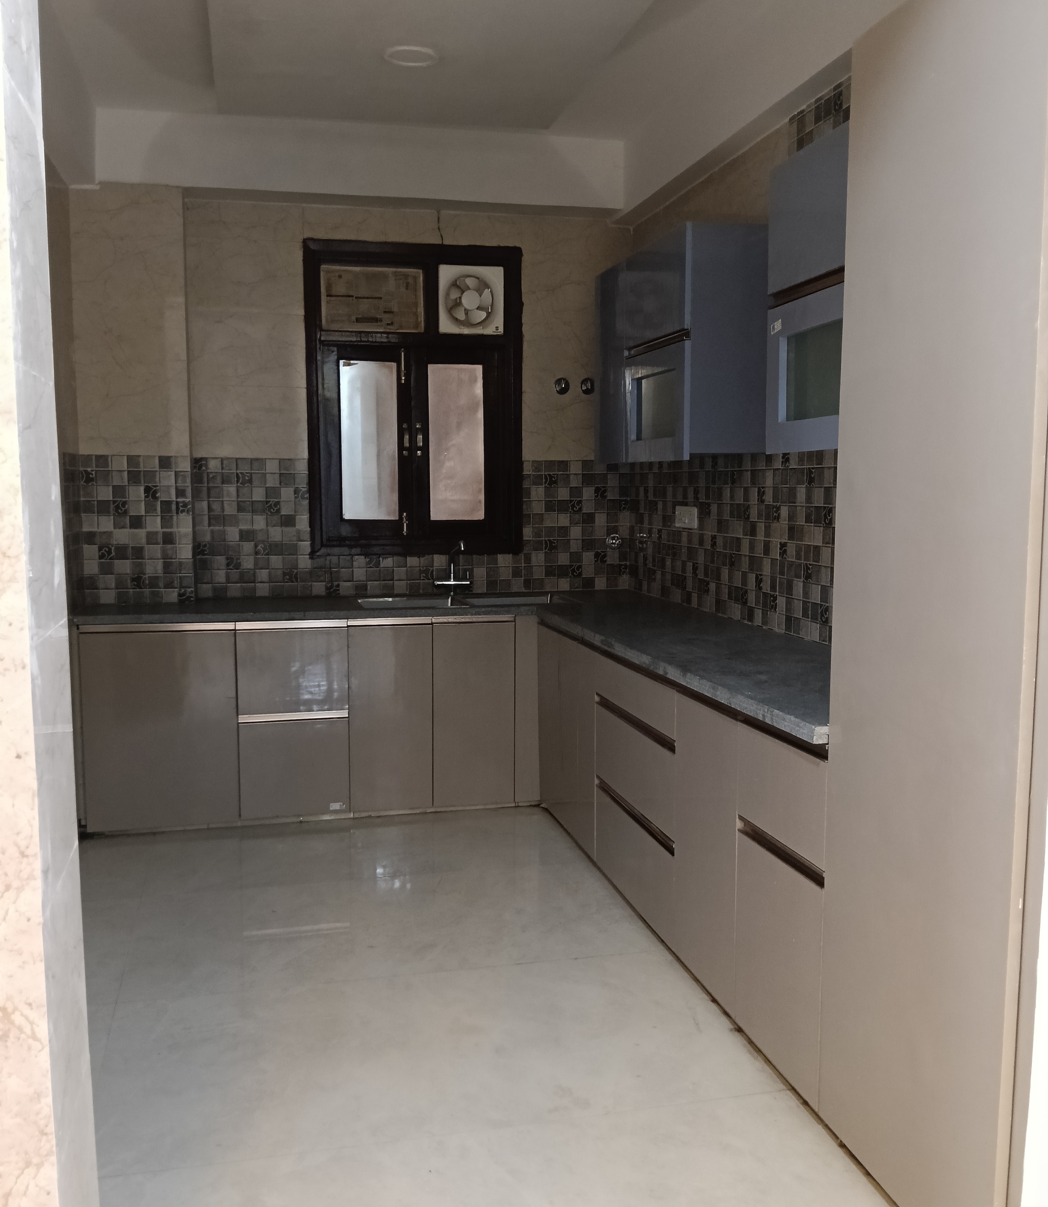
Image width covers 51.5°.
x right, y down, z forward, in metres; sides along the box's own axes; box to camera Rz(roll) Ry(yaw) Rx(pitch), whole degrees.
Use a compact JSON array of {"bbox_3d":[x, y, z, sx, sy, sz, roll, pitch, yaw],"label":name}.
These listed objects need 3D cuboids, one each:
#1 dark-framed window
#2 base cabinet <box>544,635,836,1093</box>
[{"bbox_3d":[-0.483,-0.898,4.867,0.956,1.360,0.100,-1,6,-13],"label":"dark-framed window"},{"bbox_3d":[0.616,0.539,3.359,0.593,0.783,2.334,-1,6,-13],"label":"base cabinet"}]

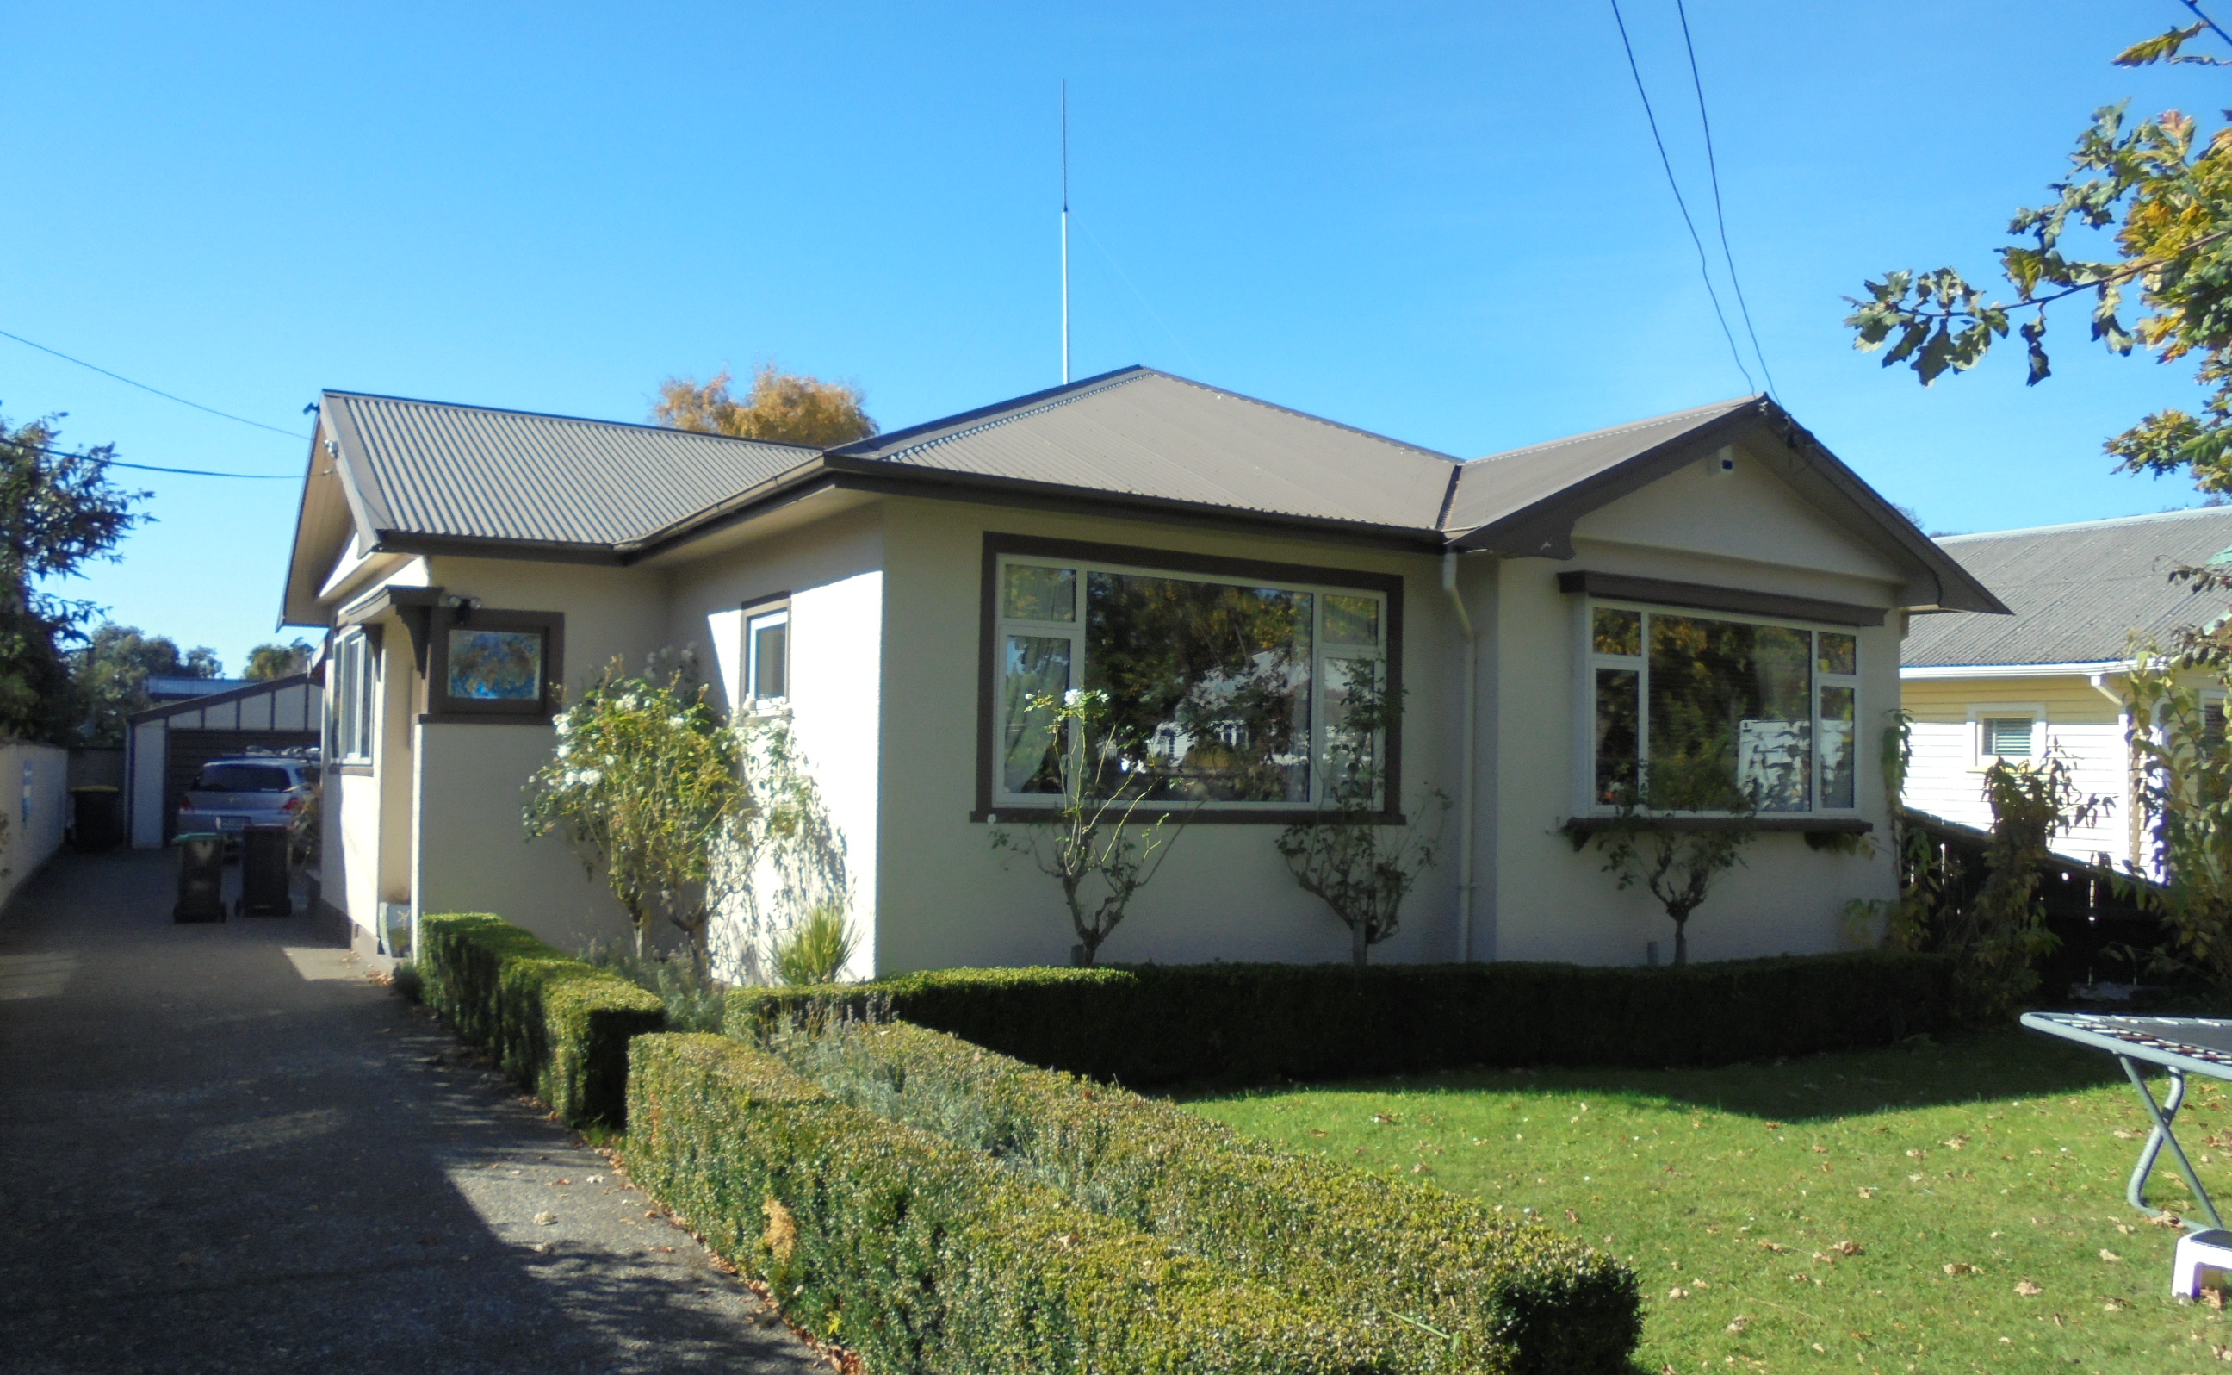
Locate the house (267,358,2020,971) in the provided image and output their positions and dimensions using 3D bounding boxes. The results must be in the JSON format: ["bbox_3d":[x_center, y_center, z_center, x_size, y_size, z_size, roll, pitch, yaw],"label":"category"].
[{"bbox_3d":[-1.267,-0.167,15.679,10.965,5.151,13.464,3,-3,-30],"label":"house"}]

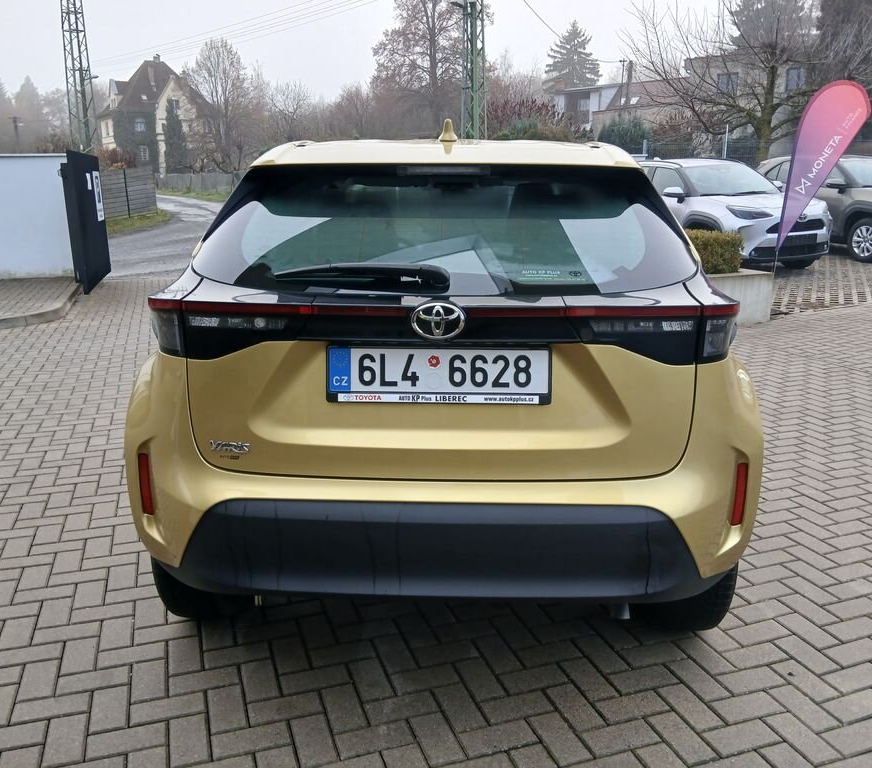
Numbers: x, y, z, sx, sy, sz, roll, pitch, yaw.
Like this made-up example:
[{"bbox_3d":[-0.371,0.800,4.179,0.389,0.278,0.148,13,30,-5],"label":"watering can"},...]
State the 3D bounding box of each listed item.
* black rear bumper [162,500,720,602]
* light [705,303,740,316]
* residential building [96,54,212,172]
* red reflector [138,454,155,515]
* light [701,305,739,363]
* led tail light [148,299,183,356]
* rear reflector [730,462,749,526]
[{"bbox_3d":[0.006,0.386,1.914,1.500,0.285,0.270,1,13,2],"label":"black rear bumper"},{"bbox_3d":[0.689,-0.179,1.850,0.105,0.032,0.070,-2,14,-6],"label":"light"},{"bbox_3d":[-33.189,-32.006,91.000,11.300,13.400,11.000,-9,16,-29],"label":"residential building"},{"bbox_3d":[-0.753,0.262,1.998,0.032,0.172,0.030,6,14,21],"label":"red reflector"},{"bbox_3d":[0.690,-0.124,1.874,0.120,0.145,0.140,1,13,2],"label":"light"},{"bbox_3d":[-0.665,-0.139,1.895,0.108,0.142,0.115,3,14,11],"label":"led tail light"},{"bbox_3d":[0.756,0.276,1.915,0.030,0.162,0.030,-5,15,-17],"label":"rear reflector"}]

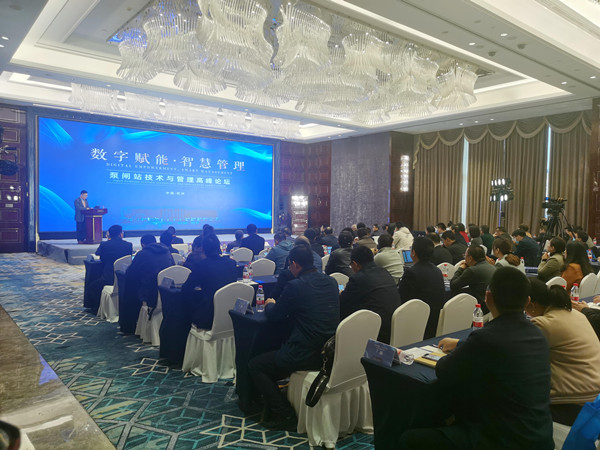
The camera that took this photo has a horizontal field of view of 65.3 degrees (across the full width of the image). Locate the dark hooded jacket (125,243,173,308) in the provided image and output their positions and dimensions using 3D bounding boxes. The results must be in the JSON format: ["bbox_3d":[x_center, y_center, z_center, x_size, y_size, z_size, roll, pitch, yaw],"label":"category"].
[{"bbox_3d":[-1.816,0.621,5.672,0.520,0.800,0.480,-1,2,-39],"label":"dark hooded jacket"}]

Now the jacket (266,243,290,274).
[{"bbox_3d":[-0.250,0.585,7.193,0.530,0.650,0.500,-1,2,-39],"label":"jacket"}]

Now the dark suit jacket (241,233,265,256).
[{"bbox_3d":[-0.832,0.467,8.489,0.500,0.640,0.400,-1,3,-39],"label":"dark suit jacket"}]

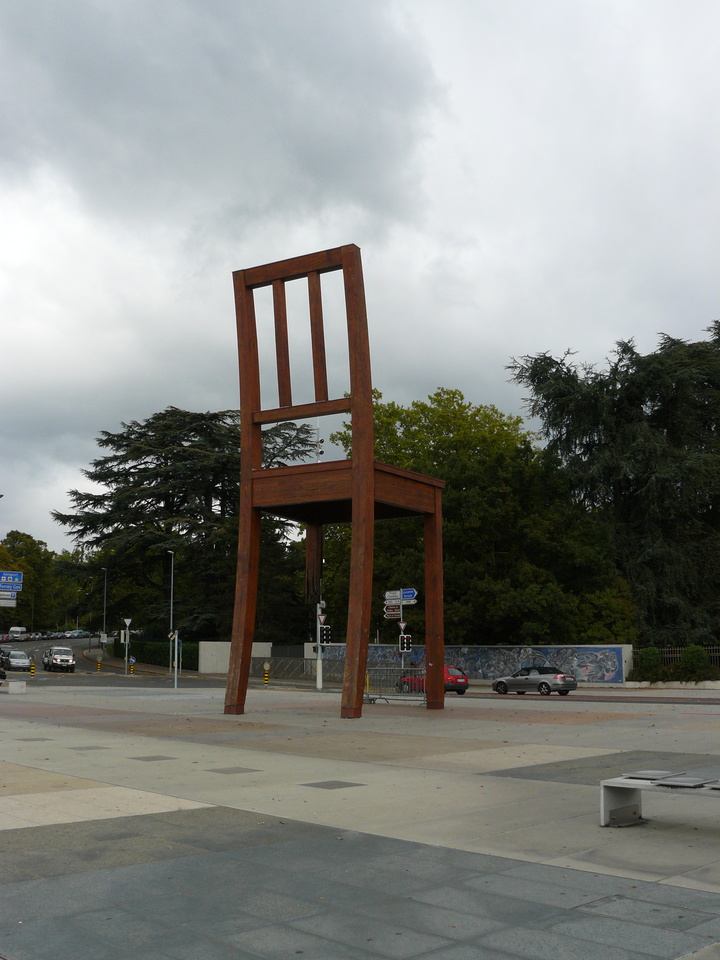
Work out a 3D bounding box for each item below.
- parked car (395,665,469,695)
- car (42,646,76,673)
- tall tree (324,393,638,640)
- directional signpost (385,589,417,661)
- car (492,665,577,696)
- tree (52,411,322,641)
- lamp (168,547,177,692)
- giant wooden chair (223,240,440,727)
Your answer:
[{"bbox_3d":[3.902,10.827,54.000,1.680,1.420,3.800,8,-12,-43],"label":"parked car"},{"bbox_3d":[-23.506,14.053,78.000,1.780,1.950,4.900,4,-10,-27],"label":"car"},{"bbox_3d":[7.827,4.489,77.000,23.500,21.500,20.000,0,-9,0],"label":"tall tree"},{"bbox_3d":[2.278,8.848,56.000,1.800,5.500,0.300,1,-9,-8],"label":"directional signpost"},{"bbox_3d":[9.276,10.707,53.300,1.770,1.430,4.620,8,-12,-43],"label":"car"},{"bbox_3d":[-14.164,5.844,92.000,24.500,24.000,23.000,0,-9,0],"label":"tree"},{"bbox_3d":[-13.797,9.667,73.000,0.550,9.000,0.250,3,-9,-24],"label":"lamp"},{"bbox_3d":[-0.598,0.268,28.013,3.990,12.000,5.100,-6,-10,30],"label":"giant wooden chair"}]

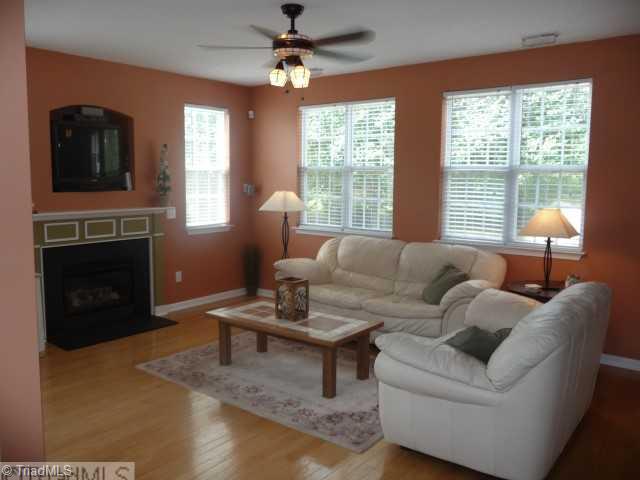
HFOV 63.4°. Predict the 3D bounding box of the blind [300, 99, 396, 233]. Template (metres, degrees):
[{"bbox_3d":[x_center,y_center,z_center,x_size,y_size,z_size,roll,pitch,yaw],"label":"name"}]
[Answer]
[{"bbox_3d":[0.281,-0.842,5.915,1.270,1.430,0.080,6,9,36],"label":"blind"}]

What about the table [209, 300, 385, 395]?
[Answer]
[{"bbox_3d":[-0.230,0.858,4.220,1.267,0.459,0.660,6,9,36],"label":"table"}]

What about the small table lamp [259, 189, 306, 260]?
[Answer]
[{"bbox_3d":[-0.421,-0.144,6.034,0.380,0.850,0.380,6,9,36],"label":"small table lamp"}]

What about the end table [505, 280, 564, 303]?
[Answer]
[{"bbox_3d":[1.916,0.754,4.408,0.610,0.670,0.610,6,9,36],"label":"end table"}]

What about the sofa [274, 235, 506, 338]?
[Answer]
[{"bbox_3d":[0.626,0.514,5.145,2.180,0.935,0.900,6,9,36],"label":"sofa"}]

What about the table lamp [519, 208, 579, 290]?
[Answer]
[{"bbox_3d":[1.924,0.079,4.325,0.410,0.690,0.410,6,9,36],"label":"table lamp"}]

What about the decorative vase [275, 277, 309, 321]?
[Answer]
[{"bbox_3d":[-0.221,0.484,4.170,0.175,0.296,0.170,6,9,36],"label":"decorative vase"}]

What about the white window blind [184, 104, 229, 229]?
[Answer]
[{"bbox_3d":[-1.348,-0.872,6.215,0.080,1.420,0.650,6,9,36],"label":"white window blind"}]

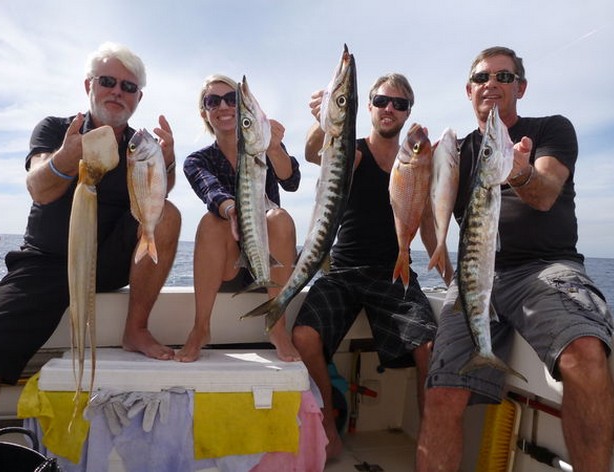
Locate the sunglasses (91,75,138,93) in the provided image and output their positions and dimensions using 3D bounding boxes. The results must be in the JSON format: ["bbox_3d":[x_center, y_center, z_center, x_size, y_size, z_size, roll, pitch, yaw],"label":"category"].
[{"bbox_3d":[-0.617,-0.491,1.640,0.142,0.043,0.135,7,9,-30],"label":"sunglasses"}]

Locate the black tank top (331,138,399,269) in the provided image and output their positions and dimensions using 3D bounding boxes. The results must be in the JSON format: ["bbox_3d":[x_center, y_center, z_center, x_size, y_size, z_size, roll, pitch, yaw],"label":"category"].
[{"bbox_3d":[0.253,-0.126,2.030,0.370,0.530,0.250,2,-1,7],"label":"black tank top"}]

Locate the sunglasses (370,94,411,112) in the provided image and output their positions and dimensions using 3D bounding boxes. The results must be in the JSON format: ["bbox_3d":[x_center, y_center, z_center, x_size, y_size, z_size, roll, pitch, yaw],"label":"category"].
[{"bbox_3d":[0.320,-0.507,1.950,0.145,0.047,0.140,13,13,6],"label":"sunglasses"}]

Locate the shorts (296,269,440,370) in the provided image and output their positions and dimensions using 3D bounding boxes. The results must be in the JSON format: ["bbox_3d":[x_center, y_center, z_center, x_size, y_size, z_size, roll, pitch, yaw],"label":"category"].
[{"bbox_3d":[0.205,0.274,1.850,0.480,0.330,0.460,2,-1,9],"label":"shorts"}]

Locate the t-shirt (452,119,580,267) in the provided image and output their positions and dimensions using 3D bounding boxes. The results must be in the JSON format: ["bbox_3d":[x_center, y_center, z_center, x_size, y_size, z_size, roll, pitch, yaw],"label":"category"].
[{"bbox_3d":[0.723,-0.149,1.750,0.450,0.530,0.340,2,-1,14],"label":"t-shirt"}]

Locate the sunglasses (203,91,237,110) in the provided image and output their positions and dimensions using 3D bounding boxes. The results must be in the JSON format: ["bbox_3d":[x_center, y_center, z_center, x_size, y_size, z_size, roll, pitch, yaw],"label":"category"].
[{"bbox_3d":[-0.328,-0.527,1.980,0.145,0.055,0.135,-12,14,-12],"label":"sunglasses"}]

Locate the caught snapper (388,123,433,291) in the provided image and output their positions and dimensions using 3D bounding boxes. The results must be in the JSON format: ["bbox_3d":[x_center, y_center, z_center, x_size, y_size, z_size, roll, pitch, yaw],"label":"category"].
[{"bbox_3d":[0.258,-0.073,1.270,0.125,0.415,0.065,4,-1,14],"label":"caught snapper"}]

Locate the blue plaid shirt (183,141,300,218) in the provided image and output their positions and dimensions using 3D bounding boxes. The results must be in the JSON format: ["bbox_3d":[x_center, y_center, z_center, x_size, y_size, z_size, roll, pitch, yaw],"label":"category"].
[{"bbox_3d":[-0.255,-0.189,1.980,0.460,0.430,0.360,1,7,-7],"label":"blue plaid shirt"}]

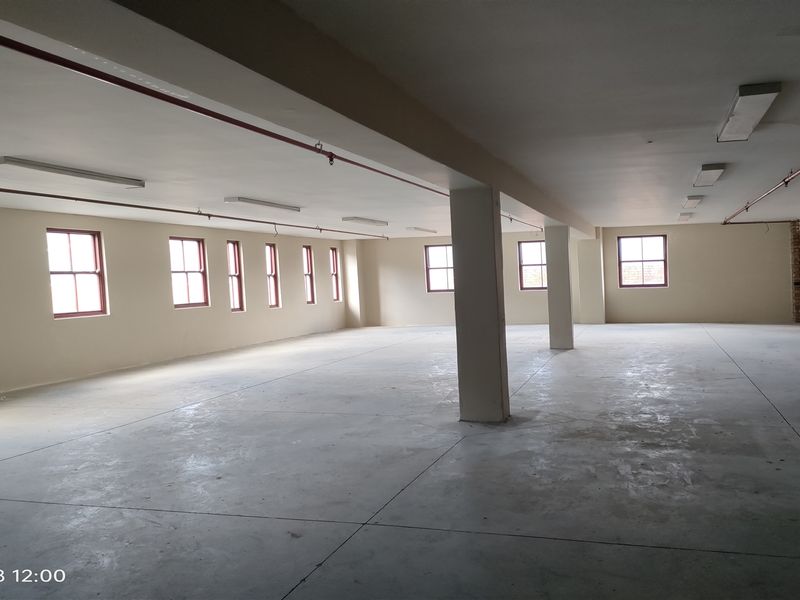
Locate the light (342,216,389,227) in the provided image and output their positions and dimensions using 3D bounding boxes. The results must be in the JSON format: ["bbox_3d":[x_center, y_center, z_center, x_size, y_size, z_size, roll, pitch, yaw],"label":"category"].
[{"bbox_3d":[-0.692,-1.628,13.009,0.254,0.082,1.645,-1,2,22],"label":"light"}]

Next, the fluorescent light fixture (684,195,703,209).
[{"bbox_3d":[5.378,-1.797,11.466,0.254,0.082,1.645,-1,2,22],"label":"fluorescent light fixture"}]

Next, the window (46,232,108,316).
[{"bbox_3d":[-5.574,-0.459,10.763,0.126,1.481,1.161,-1,2,22],"label":"window"}]

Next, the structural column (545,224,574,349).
[{"bbox_3d":[3.185,-0.246,12.342,0.416,2.410,0.416,-2,2,19],"label":"structural column"}]

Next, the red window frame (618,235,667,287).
[{"bbox_3d":[6.782,-1.061,17.396,1.268,1.452,0.126,-2,2,19],"label":"red window frame"}]

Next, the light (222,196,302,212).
[{"bbox_3d":[-2.087,-1.470,9.658,0.254,0.082,1.645,-1,2,22],"label":"light"}]

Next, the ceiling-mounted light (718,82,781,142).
[{"bbox_3d":[2.805,-1.491,5.083,0.254,0.082,1.645,-1,2,22],"label":"ceiling-mounted light"}]

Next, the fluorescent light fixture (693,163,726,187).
[{"bbox_3d":[4.119,-1.652,8.343,0.254,0.082,1.645,-1,2,22],"label":"fluorescent light fixture"}]

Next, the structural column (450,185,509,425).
[{"bbox_3d":[0.864,0.049,6.571,0.435,2.390,0.416,-2,2,19],"label":"structural column"}]

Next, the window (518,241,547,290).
[{"bbox_3d":[4.169,-1.022,18.424,1.268,1.452,0.126,-2,2,19],"label":"window"}]

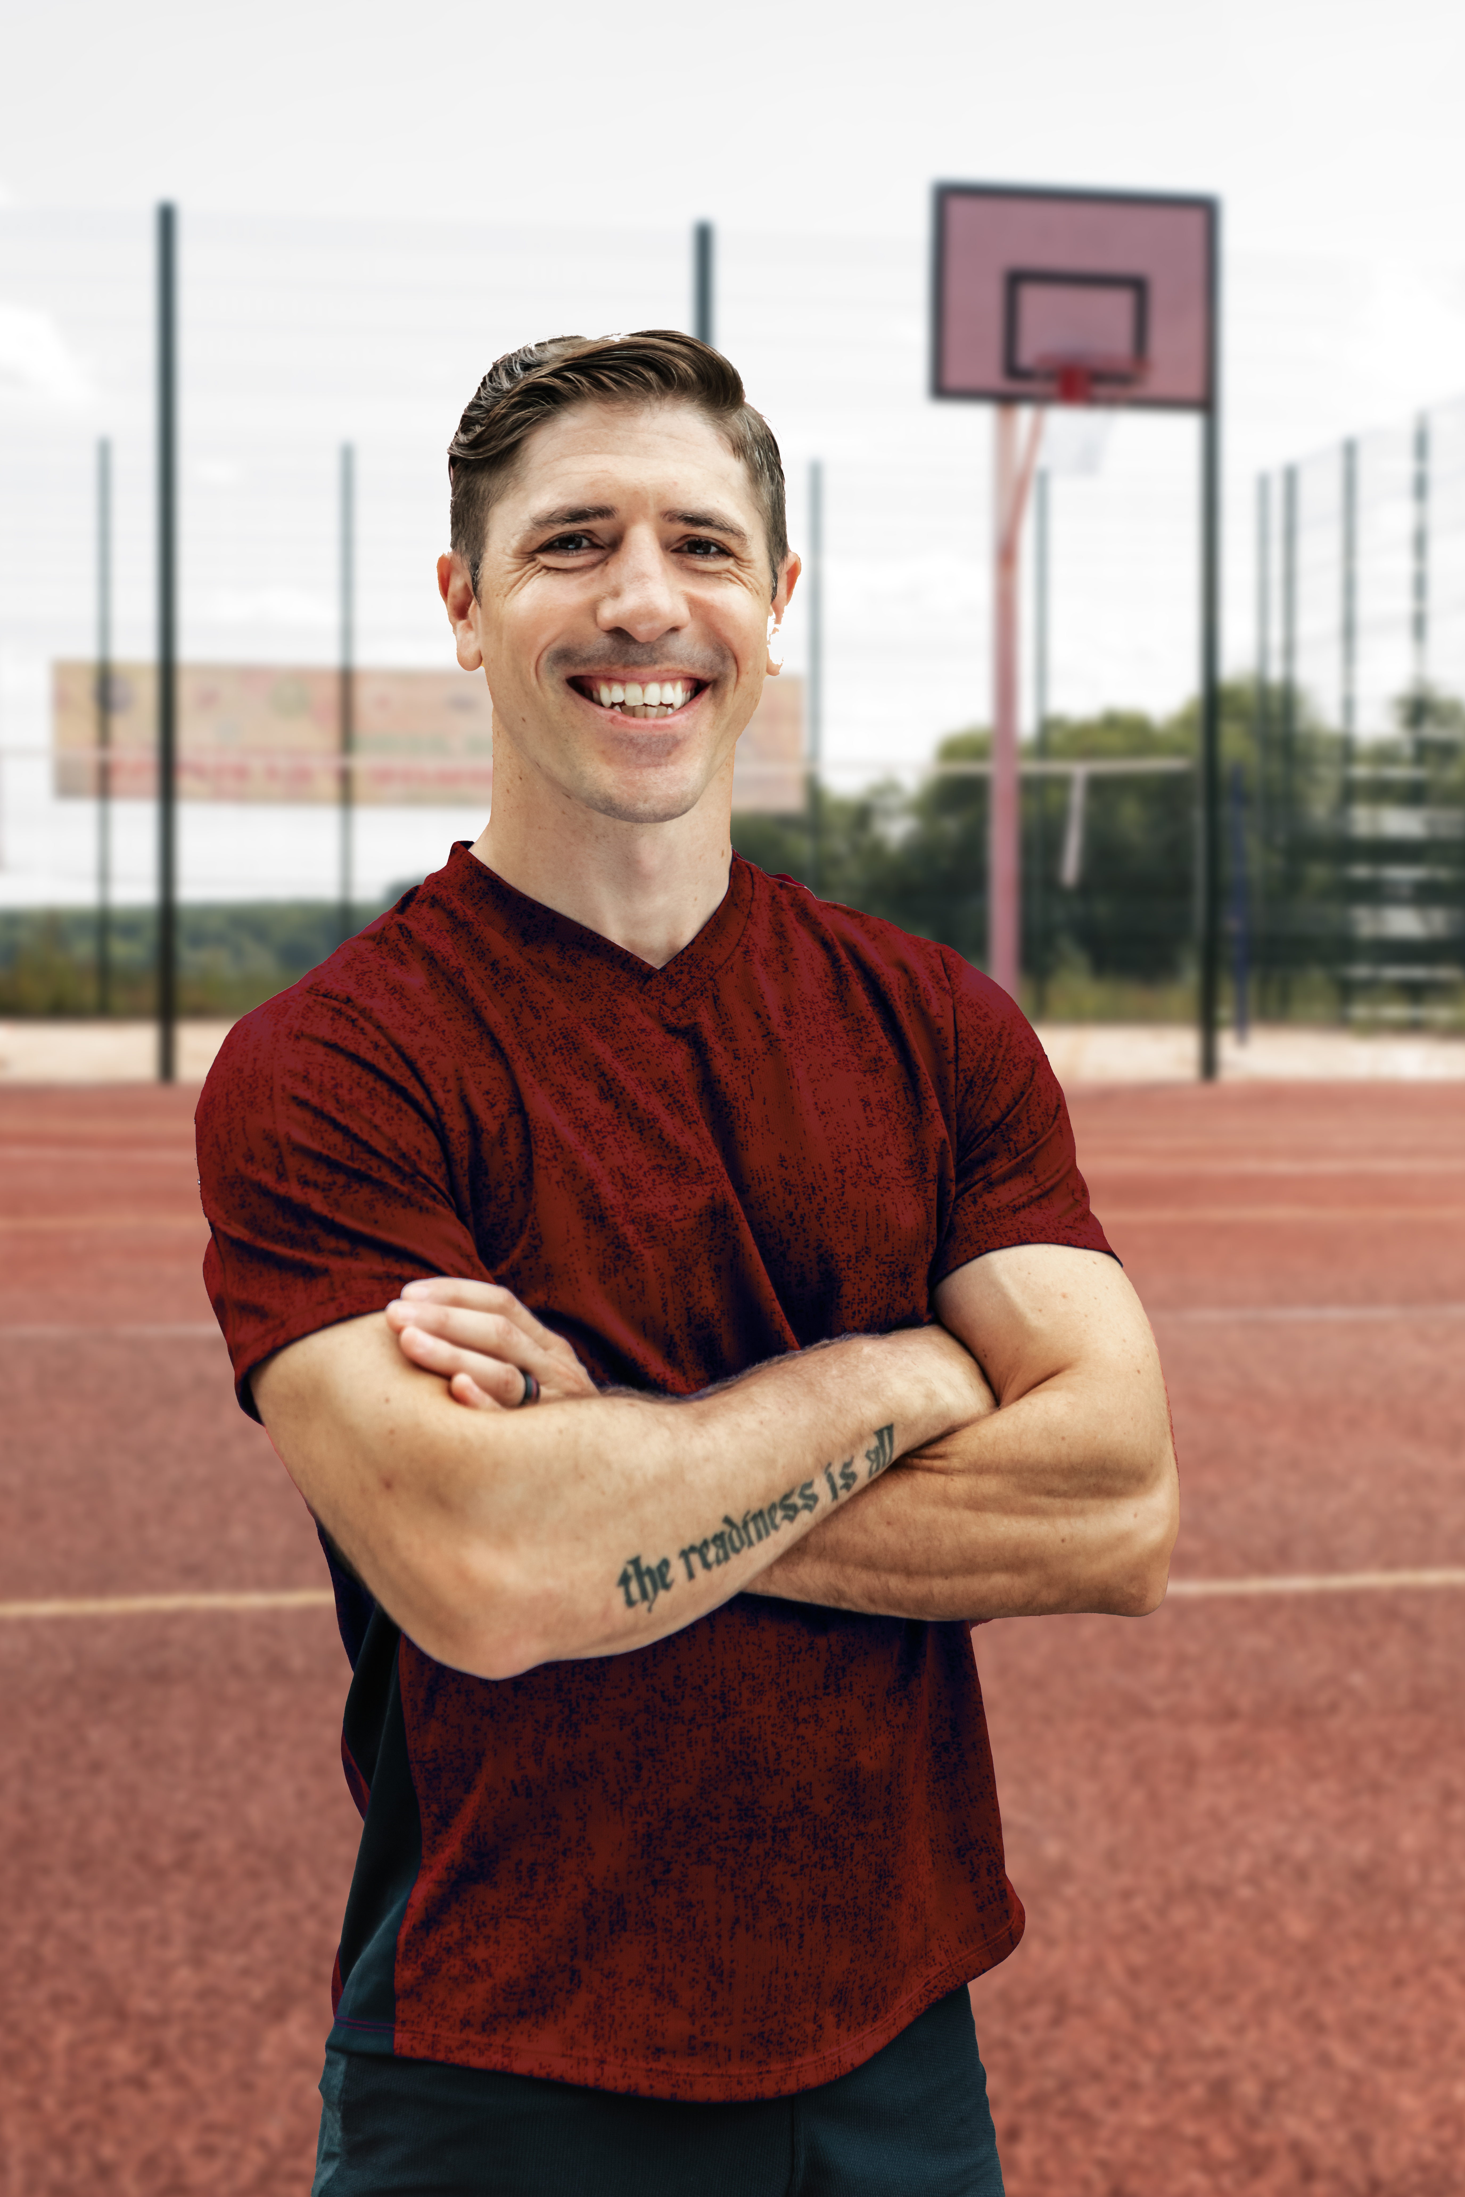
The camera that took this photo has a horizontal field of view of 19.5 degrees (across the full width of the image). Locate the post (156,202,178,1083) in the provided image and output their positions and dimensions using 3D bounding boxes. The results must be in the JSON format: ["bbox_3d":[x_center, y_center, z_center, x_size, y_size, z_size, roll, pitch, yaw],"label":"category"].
[{"bbox_3d":[-2.632,-2.123,19.900,0.085,4.100,0.085,0,3,-10],"label":"post"}]

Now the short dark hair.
[{"bbox_3d":[-0.059,-0.317,2.200,0.175,0.165,0.200,0,3,-10],"label":"short dark hair"}]

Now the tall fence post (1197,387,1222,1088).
[{"bbox_3d":[2.324,-2.144,20.800,0.085,4.100,0.085,0,3,-10],"label":"tall fence post"}]

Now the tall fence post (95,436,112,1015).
[{"bbox_3d":[-4.443,-2.633,30.200,0.085,4.100,0.085,0,3,-10],"label":"tall fence post"}]

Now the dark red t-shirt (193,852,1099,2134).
[{"bbox_3d":[-0.041,0.194,2.220,0.490,0.645,0.290,-1,3,-20],"label":"dark red t-shirt"}]

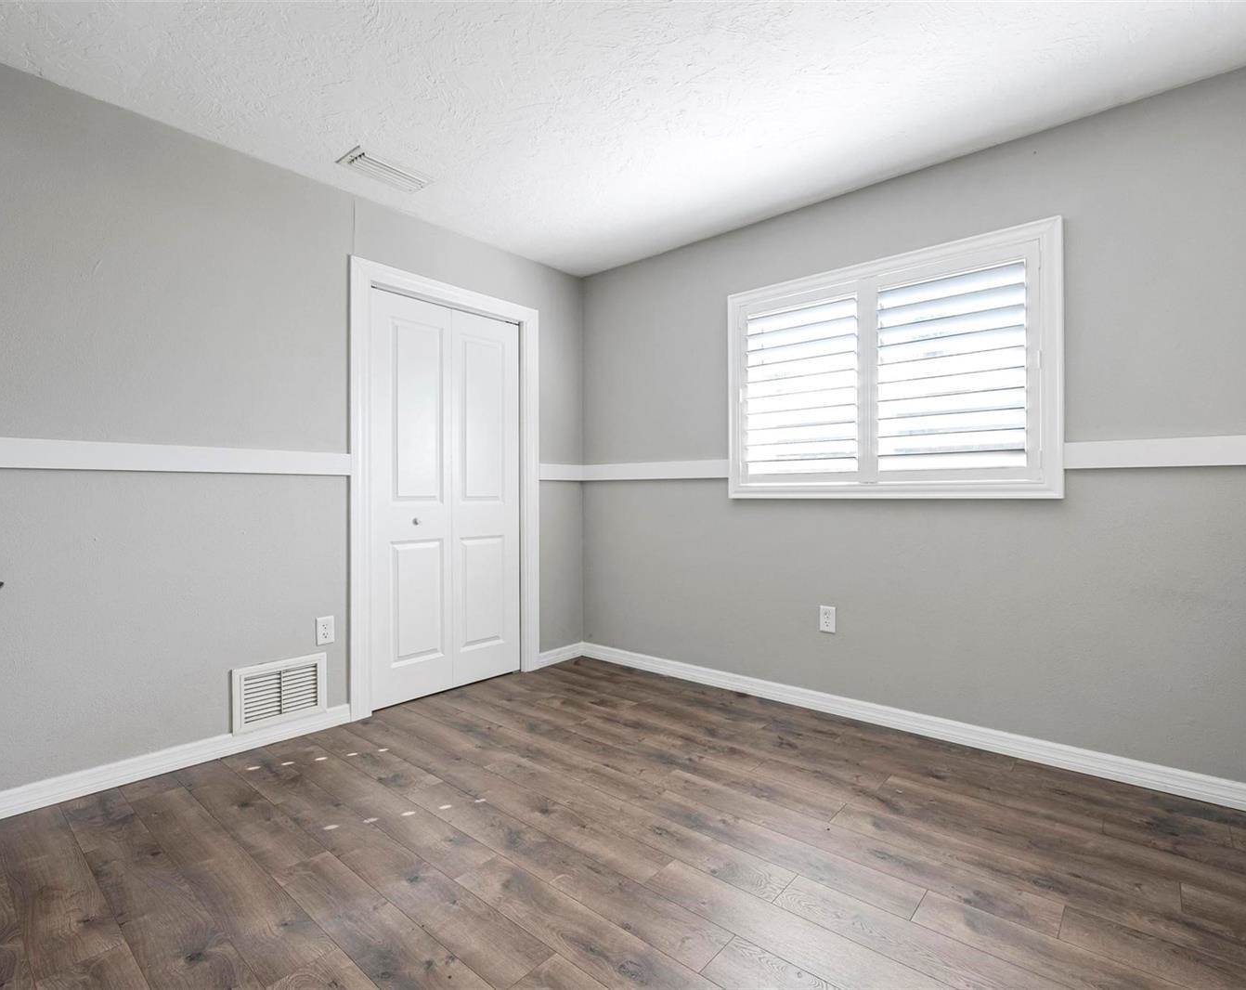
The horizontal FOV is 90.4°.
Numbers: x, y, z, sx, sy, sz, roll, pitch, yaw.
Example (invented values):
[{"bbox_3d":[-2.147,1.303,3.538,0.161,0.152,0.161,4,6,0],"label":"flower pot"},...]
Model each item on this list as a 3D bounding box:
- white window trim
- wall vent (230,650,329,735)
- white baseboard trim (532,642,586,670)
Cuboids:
[{"bbox_3d":[1.073,-0.501,2.710,1.397,1.027,0.070,0,0,41],"label":"white window trim"},{"bbox_3d":[-1.394,0.804,2.532,0.025,0.255,0.357,0,0,41],"label":"wall vent"},{"bbox_3d":[-0.385,0.957,3.705,0.016,0.086,0.418,0,0,41],"label":"white baseboard trim"}]

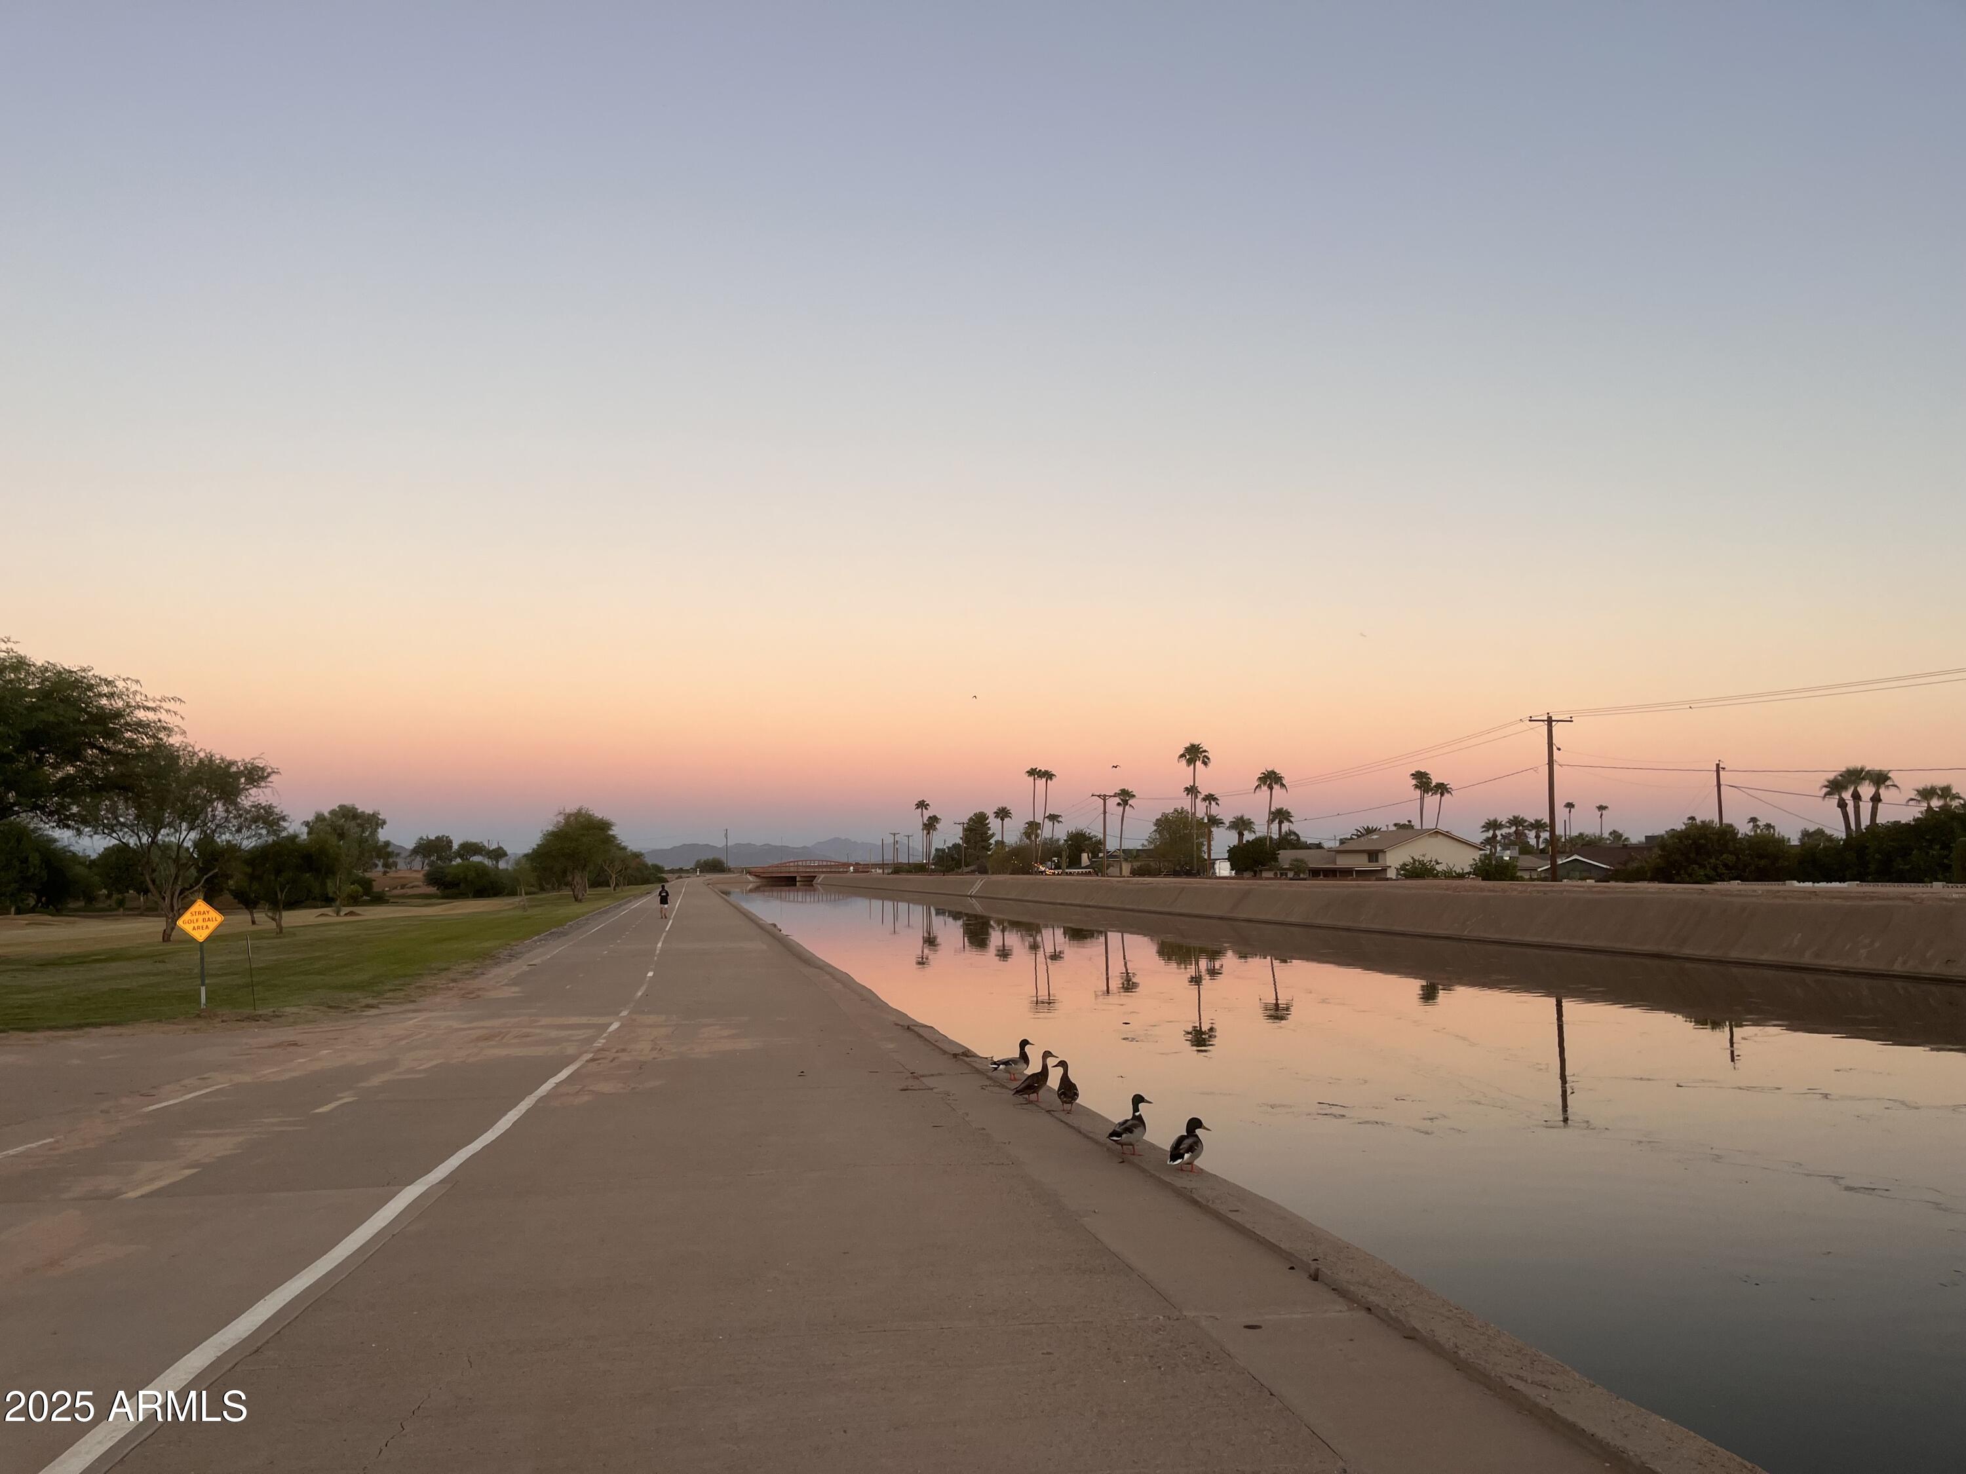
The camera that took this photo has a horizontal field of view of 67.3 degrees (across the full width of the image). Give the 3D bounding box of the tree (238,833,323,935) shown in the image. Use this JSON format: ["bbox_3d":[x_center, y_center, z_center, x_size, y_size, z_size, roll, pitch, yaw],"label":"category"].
[{"bbox_3d":[-31.339,6.556,66.000,4.200,4.600,4.000,0,-5,0],"label":"tree"}]

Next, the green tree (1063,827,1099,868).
[{"bbox_3d":[15.004,18.076,224.611,5.800,8.571,5.800,-1,-5,4],"label":"green tree"}]

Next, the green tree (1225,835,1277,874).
[{"bbox_3d":[24.700,11.630,135.765,4.800,5.174,4.800,-1,-5,10],"label":"green tree"}]

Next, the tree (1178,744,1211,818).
[{"bbox_3d":[20.425,7.685,141.361,3.000,14.098,3.000,-1,-5,8],"label":"tree"}]

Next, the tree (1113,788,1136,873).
[{"bbox_3d":[16.110,11.488,167.487,2.600,11.315,2.600,-1,-5,5],"label":"tree"}]

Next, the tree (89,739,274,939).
[{"bbox_3d":[-30.260,3.961,56.000,7.600,7.600,7.200,0,-5,0],"label":"tree"}]

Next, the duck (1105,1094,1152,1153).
[{"bbox_3d":[0.949,2.490,9.500,0.400,0.390,0.180,4,-7,-40],"label":"duck"}]

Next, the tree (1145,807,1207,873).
[{"bbox_3d":[24.901,13.735,190.000,7.800,9.000,7.500,0,-5,0],"label":"tree"}]

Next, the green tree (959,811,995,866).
[{"bbox_3d":[-0.905,20.964,290.000,7.000,12.500,7.000,0,-5,0],"label":"green tree"}]

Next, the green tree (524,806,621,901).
[{"bbox_3d":[-34.520,9.881,125.000,7.800,8.100,7.600,0,-5,0],"label":"green tree"}]

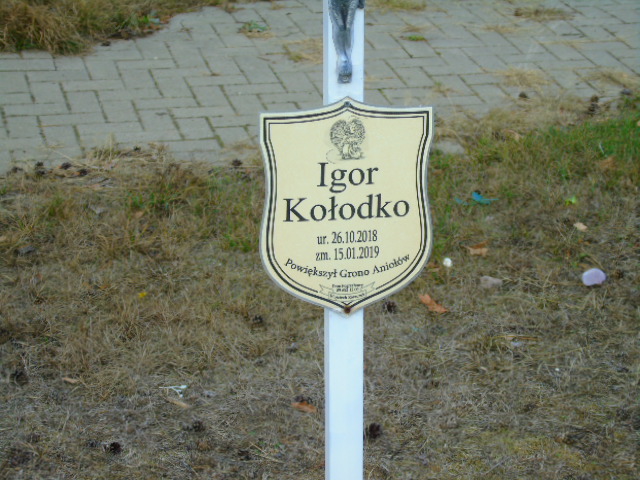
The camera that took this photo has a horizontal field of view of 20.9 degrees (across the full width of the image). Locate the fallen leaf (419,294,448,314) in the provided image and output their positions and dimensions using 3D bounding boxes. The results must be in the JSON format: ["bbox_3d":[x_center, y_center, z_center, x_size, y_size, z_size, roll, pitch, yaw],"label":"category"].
[{"bbox_3d":[0.265,0.146,4.060,0.039,0.014,0.088,-15,28,-33],"label":"fallen leaf"}]

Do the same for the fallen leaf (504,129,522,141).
[{"bbox_3d":[0.570,-0.311,5.118,0.055,0.020,0.040,18,28,35],"label":"fallen leaf"}]

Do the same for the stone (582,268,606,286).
[{"bbox_3d":[0.664,0.091,4.208,0.057,0.035,0.048,1,23,0],"label":"stone"}]

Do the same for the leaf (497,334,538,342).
[{"bbox_3d":[0.446,0.221,3.901,0.090,0.010,0.017,5,23,8],"label":"leaf"}]

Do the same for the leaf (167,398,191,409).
[{"bbox_3d":[-0.291,0.336,3.572,0.060,0.009,0.015,16,27,31],"label":"leaf"}]

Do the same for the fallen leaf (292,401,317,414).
[{"bbox_3d":[-0.032,0.344,3.567,0.055,0.015,0.029,11,25,22],"label":"fallen leaf"}]

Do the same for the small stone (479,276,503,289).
[{"bbox_3d":[0.410,0.102,4.177,0.056,0.022,0.038,1,23,0],"label":"small stone"}]

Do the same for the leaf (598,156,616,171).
[{"bbox_3d":[0.812,-0.216,4.911,0.052,0.022,0.050,1,23,0],"label":"leaf"}]

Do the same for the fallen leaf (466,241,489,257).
[{"bbox_3d":[0.392,0.021,4.350,0.062,0.025,0.048,1,23,0],"label":"fallen leaf"}]

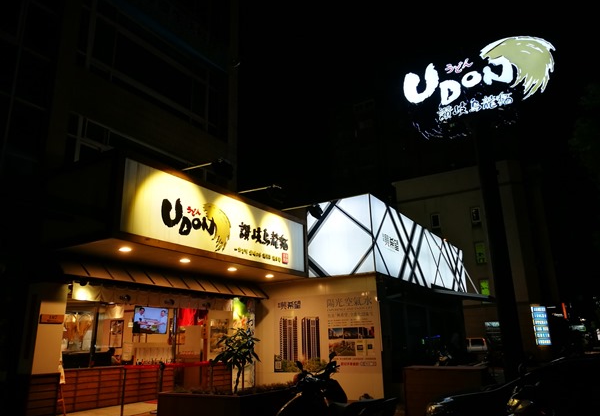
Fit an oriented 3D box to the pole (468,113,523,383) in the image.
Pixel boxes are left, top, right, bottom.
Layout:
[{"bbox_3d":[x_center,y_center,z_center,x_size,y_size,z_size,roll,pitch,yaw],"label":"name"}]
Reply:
[{"bbox_3d":[4.171,0.930,9.814,0.390,6.400,0.390,-11,-19,30],"label":"pole"}]

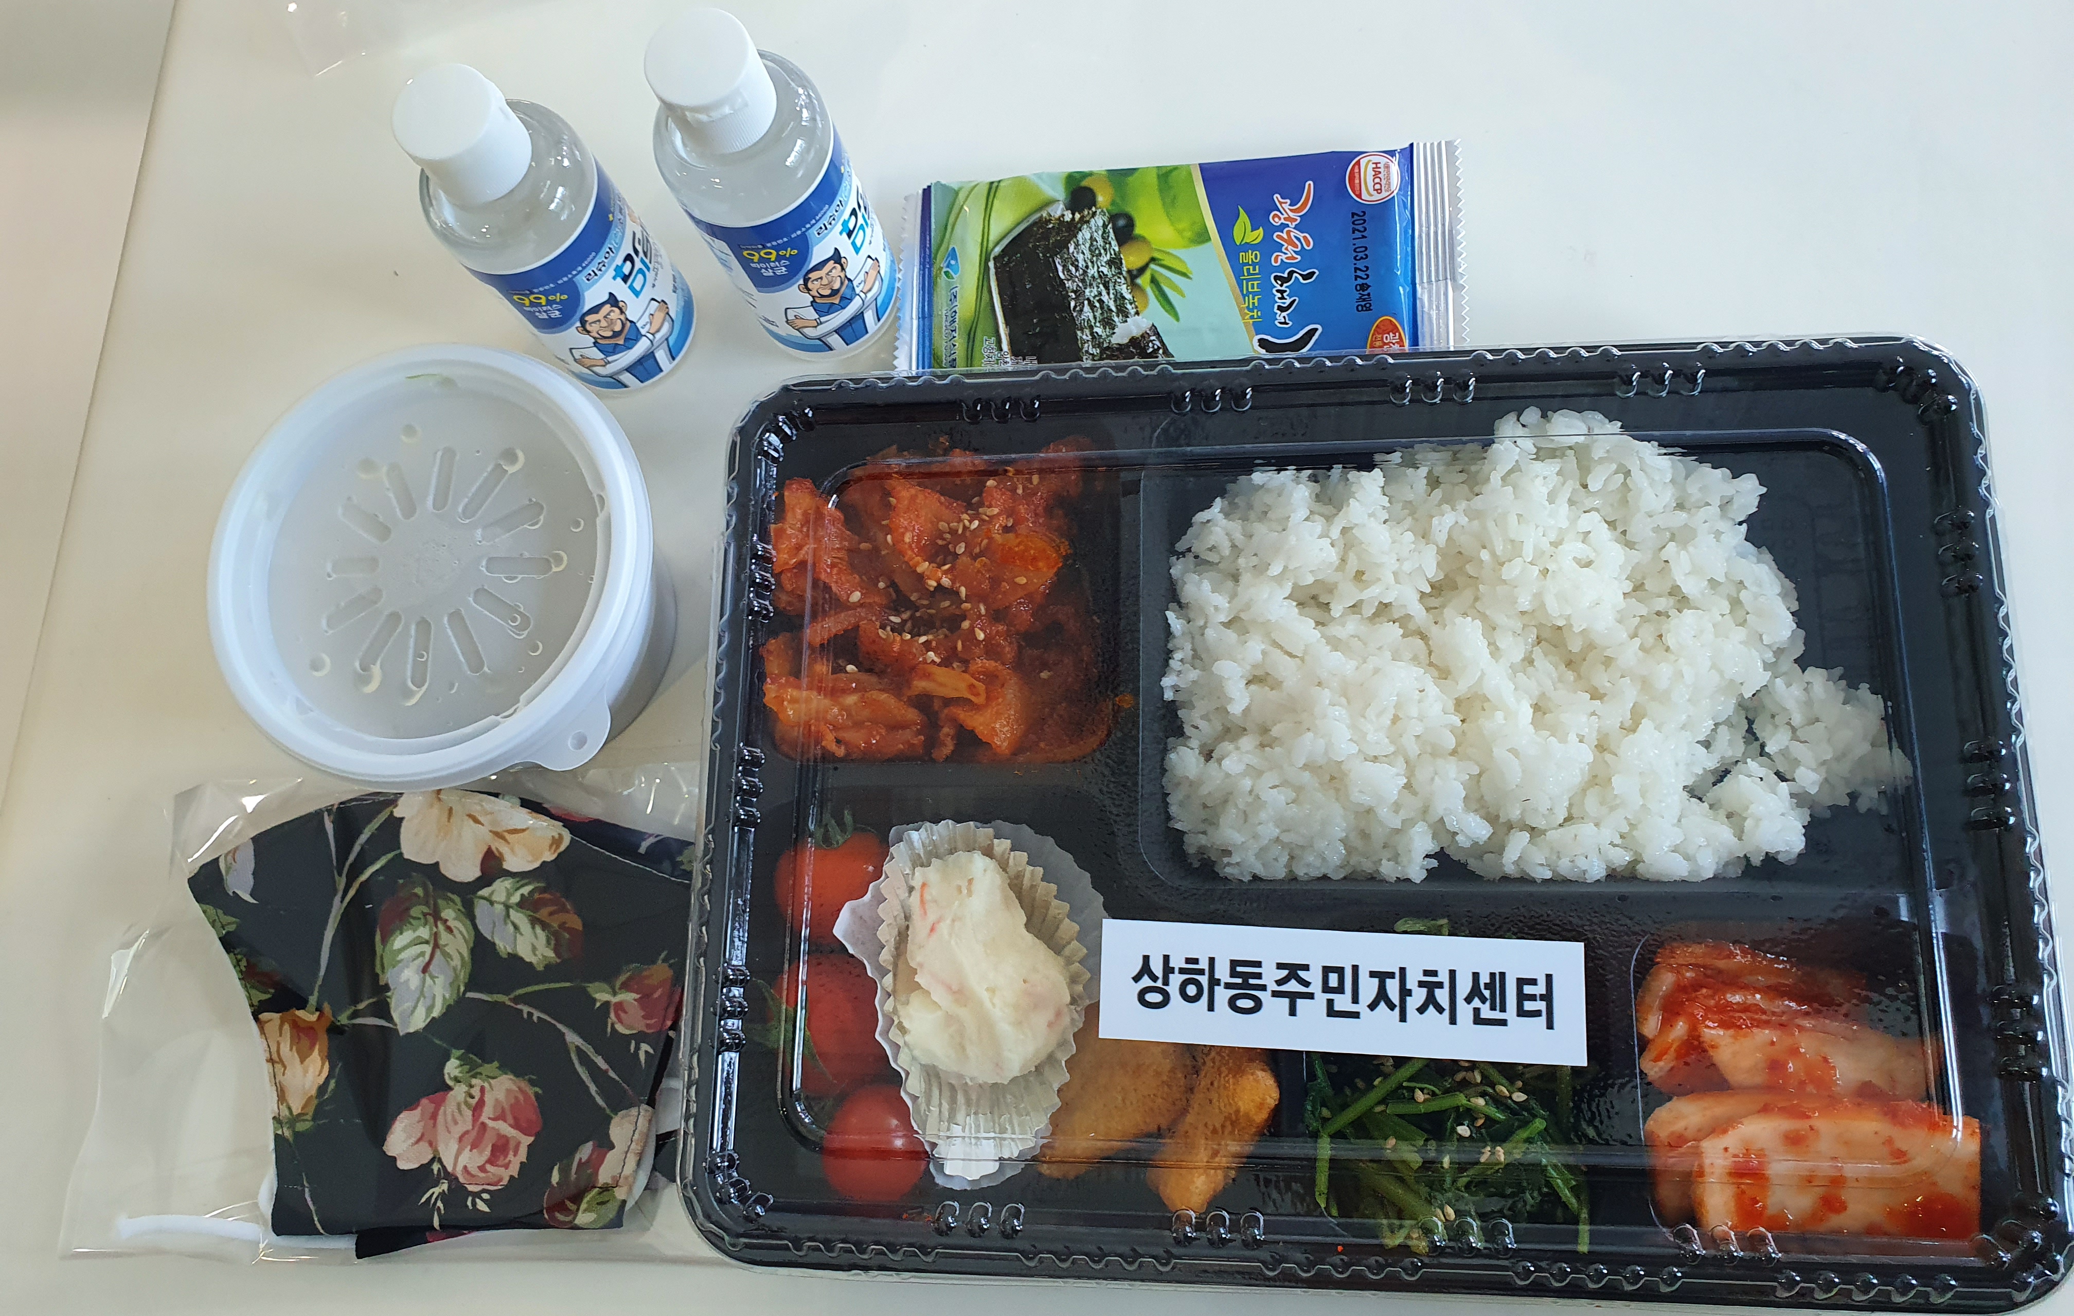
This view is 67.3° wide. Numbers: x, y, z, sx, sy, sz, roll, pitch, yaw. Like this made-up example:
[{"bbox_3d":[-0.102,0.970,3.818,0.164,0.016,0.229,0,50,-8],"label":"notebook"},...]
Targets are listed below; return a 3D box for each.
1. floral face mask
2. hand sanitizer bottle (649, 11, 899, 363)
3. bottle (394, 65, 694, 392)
[{"bbox_3d":[-0.147,0.089,0.387,0.142,0.017,0.115,-1,78,7],"label":"floral face mask"},{"bbox_3d":[-0.064,-0.113,0.372,0.043,0.106,0.043,-43,77,-3],"label":"hand sanitizer bottle"},{"bbox_3d":[-0.118,-0.104,0.377,0.043,0.106,0.043,-43,77,-3],"label":"bottle"}]

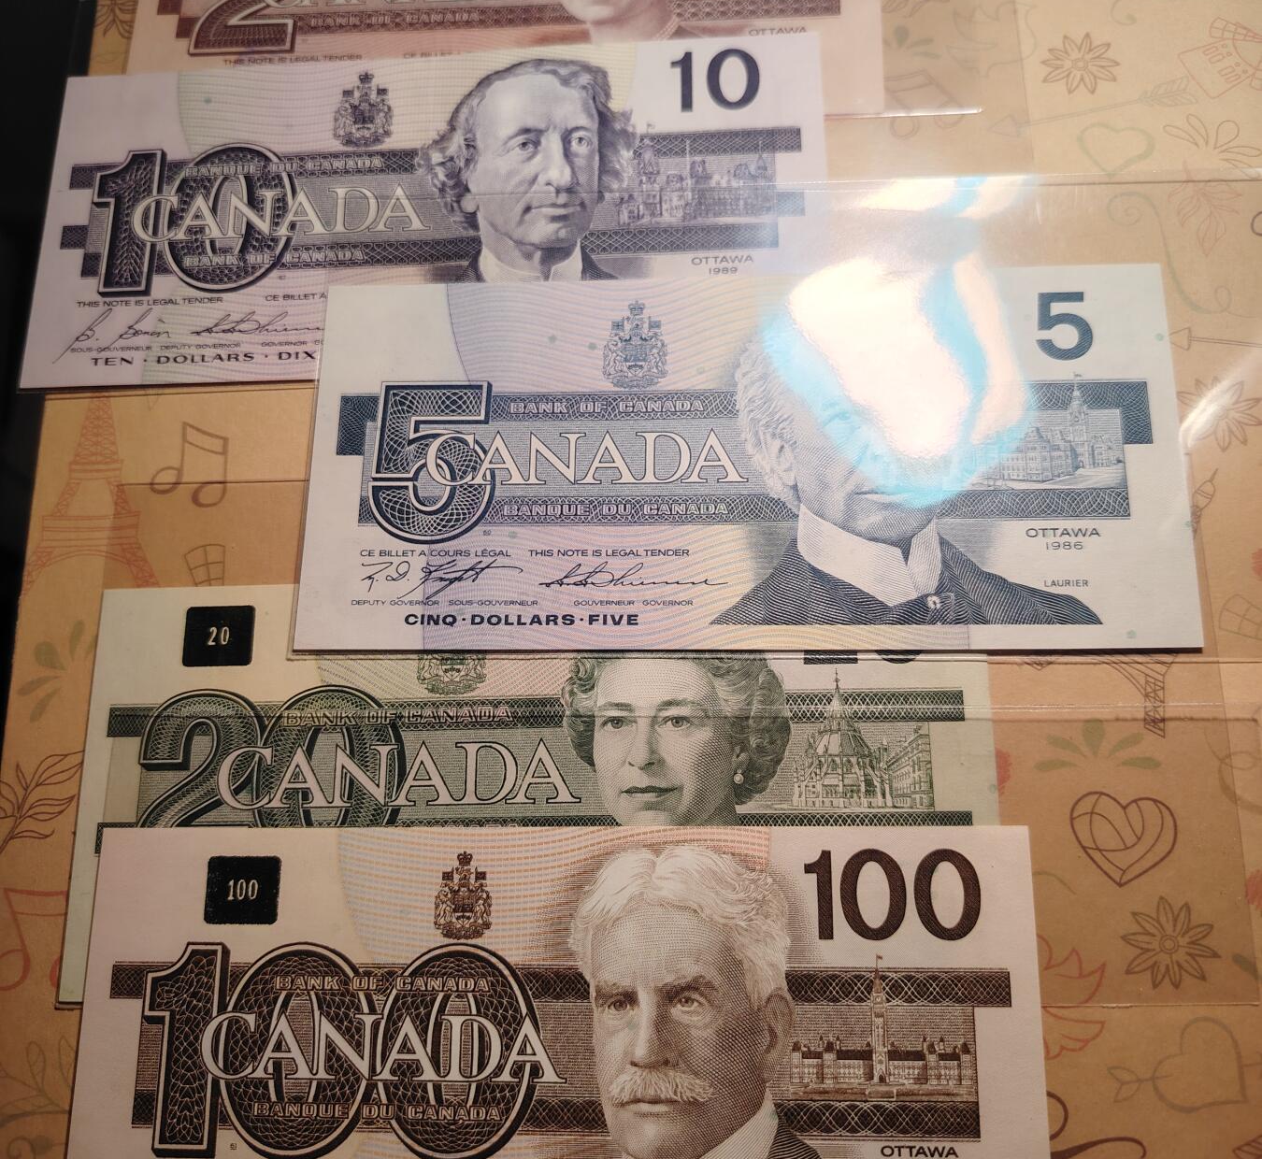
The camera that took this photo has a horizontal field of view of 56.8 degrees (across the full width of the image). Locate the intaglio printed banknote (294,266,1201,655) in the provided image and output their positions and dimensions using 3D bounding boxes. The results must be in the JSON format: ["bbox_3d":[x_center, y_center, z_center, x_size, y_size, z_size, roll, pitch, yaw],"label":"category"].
[{"bbox_3d":[0.018,-0.022,0.205,0.152,0.002,0.070,0,75,4],"label":"intaglio printed banknote"}]

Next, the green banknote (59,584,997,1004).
[{"bbox_3d":[-0.017,0.034,0.193,0.152,0.001,0.070,-1,76,3],"label":"green banknote"}]

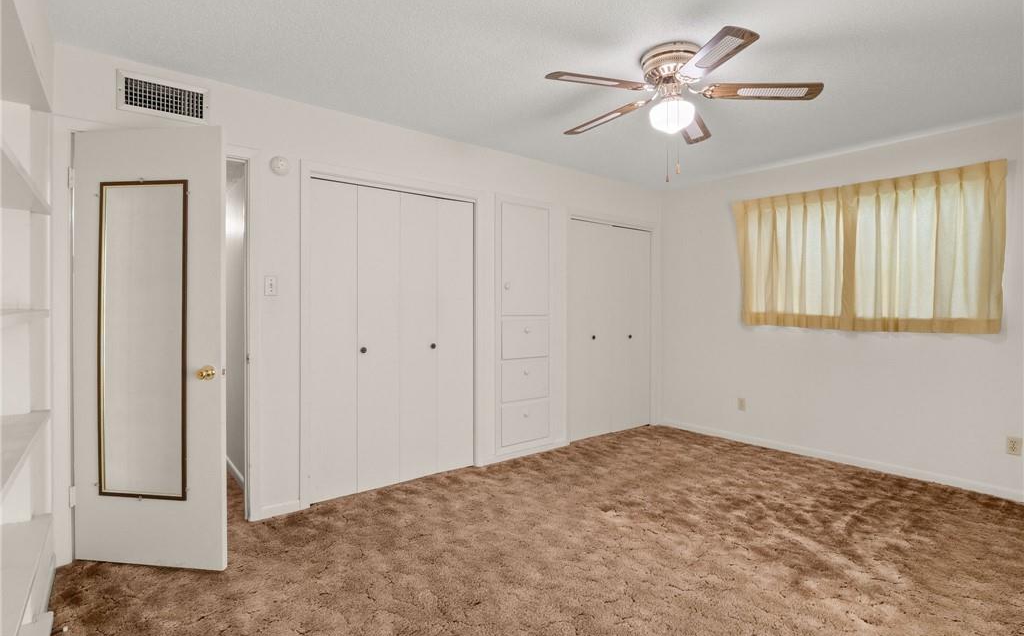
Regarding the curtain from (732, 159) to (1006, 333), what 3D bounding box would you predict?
[{"bbox_3d":[2.590,-0.466,3.640,0.100,1.110,1.680,-1,1,-38],"label":"curtain"}]

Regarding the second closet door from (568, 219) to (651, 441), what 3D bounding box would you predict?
[{"bbox_3d":[0.996,0.114,4.638,1.210,2.010,0.050,-1,1,-38],"label":"second closet door"}]

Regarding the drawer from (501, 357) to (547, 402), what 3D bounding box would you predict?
[{"bbox_3d":[0.004,0.504,4.087,0.505,0.347,0.400,-1,1,-38],"label":"drawer"}]

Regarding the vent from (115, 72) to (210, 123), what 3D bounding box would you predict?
[{"bbox_3d":[-1.782,-1.126,2.429,0.385,0.205,0.030,-1,1,-38],"label":"vent"}]

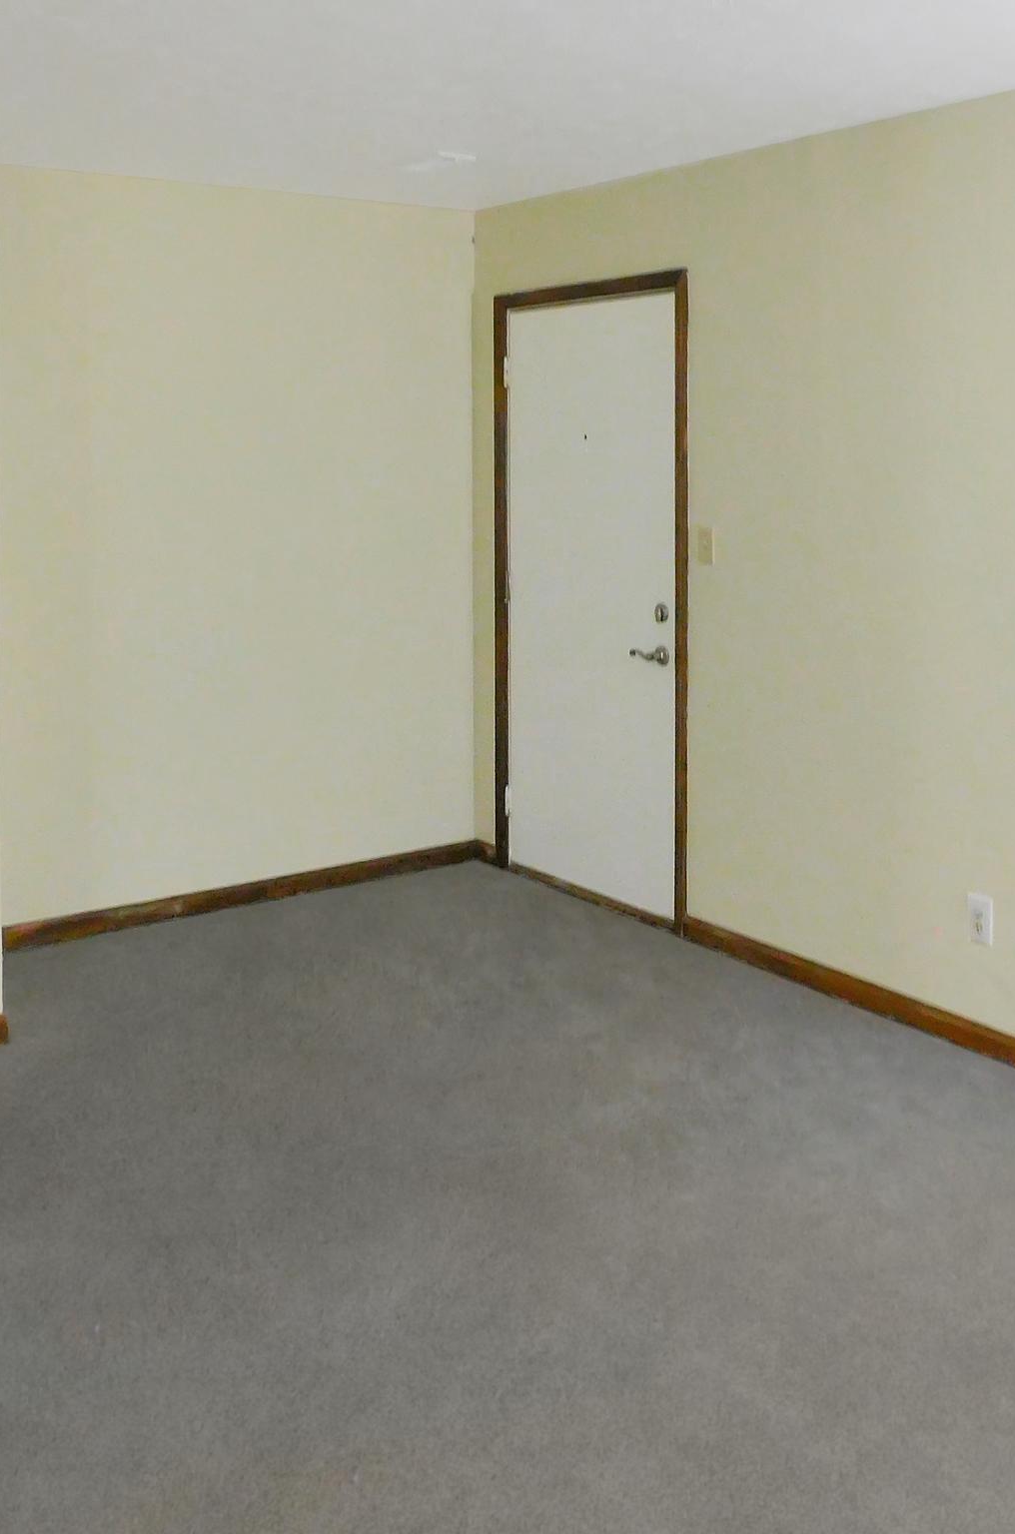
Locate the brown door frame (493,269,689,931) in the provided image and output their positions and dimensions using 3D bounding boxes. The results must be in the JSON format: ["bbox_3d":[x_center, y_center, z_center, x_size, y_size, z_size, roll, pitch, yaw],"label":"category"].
[{"bbox_3d":[0.297,-0.578,5.018,0.120,2.150,1.000,-9,15,-37],"label":"brown door frame"}]

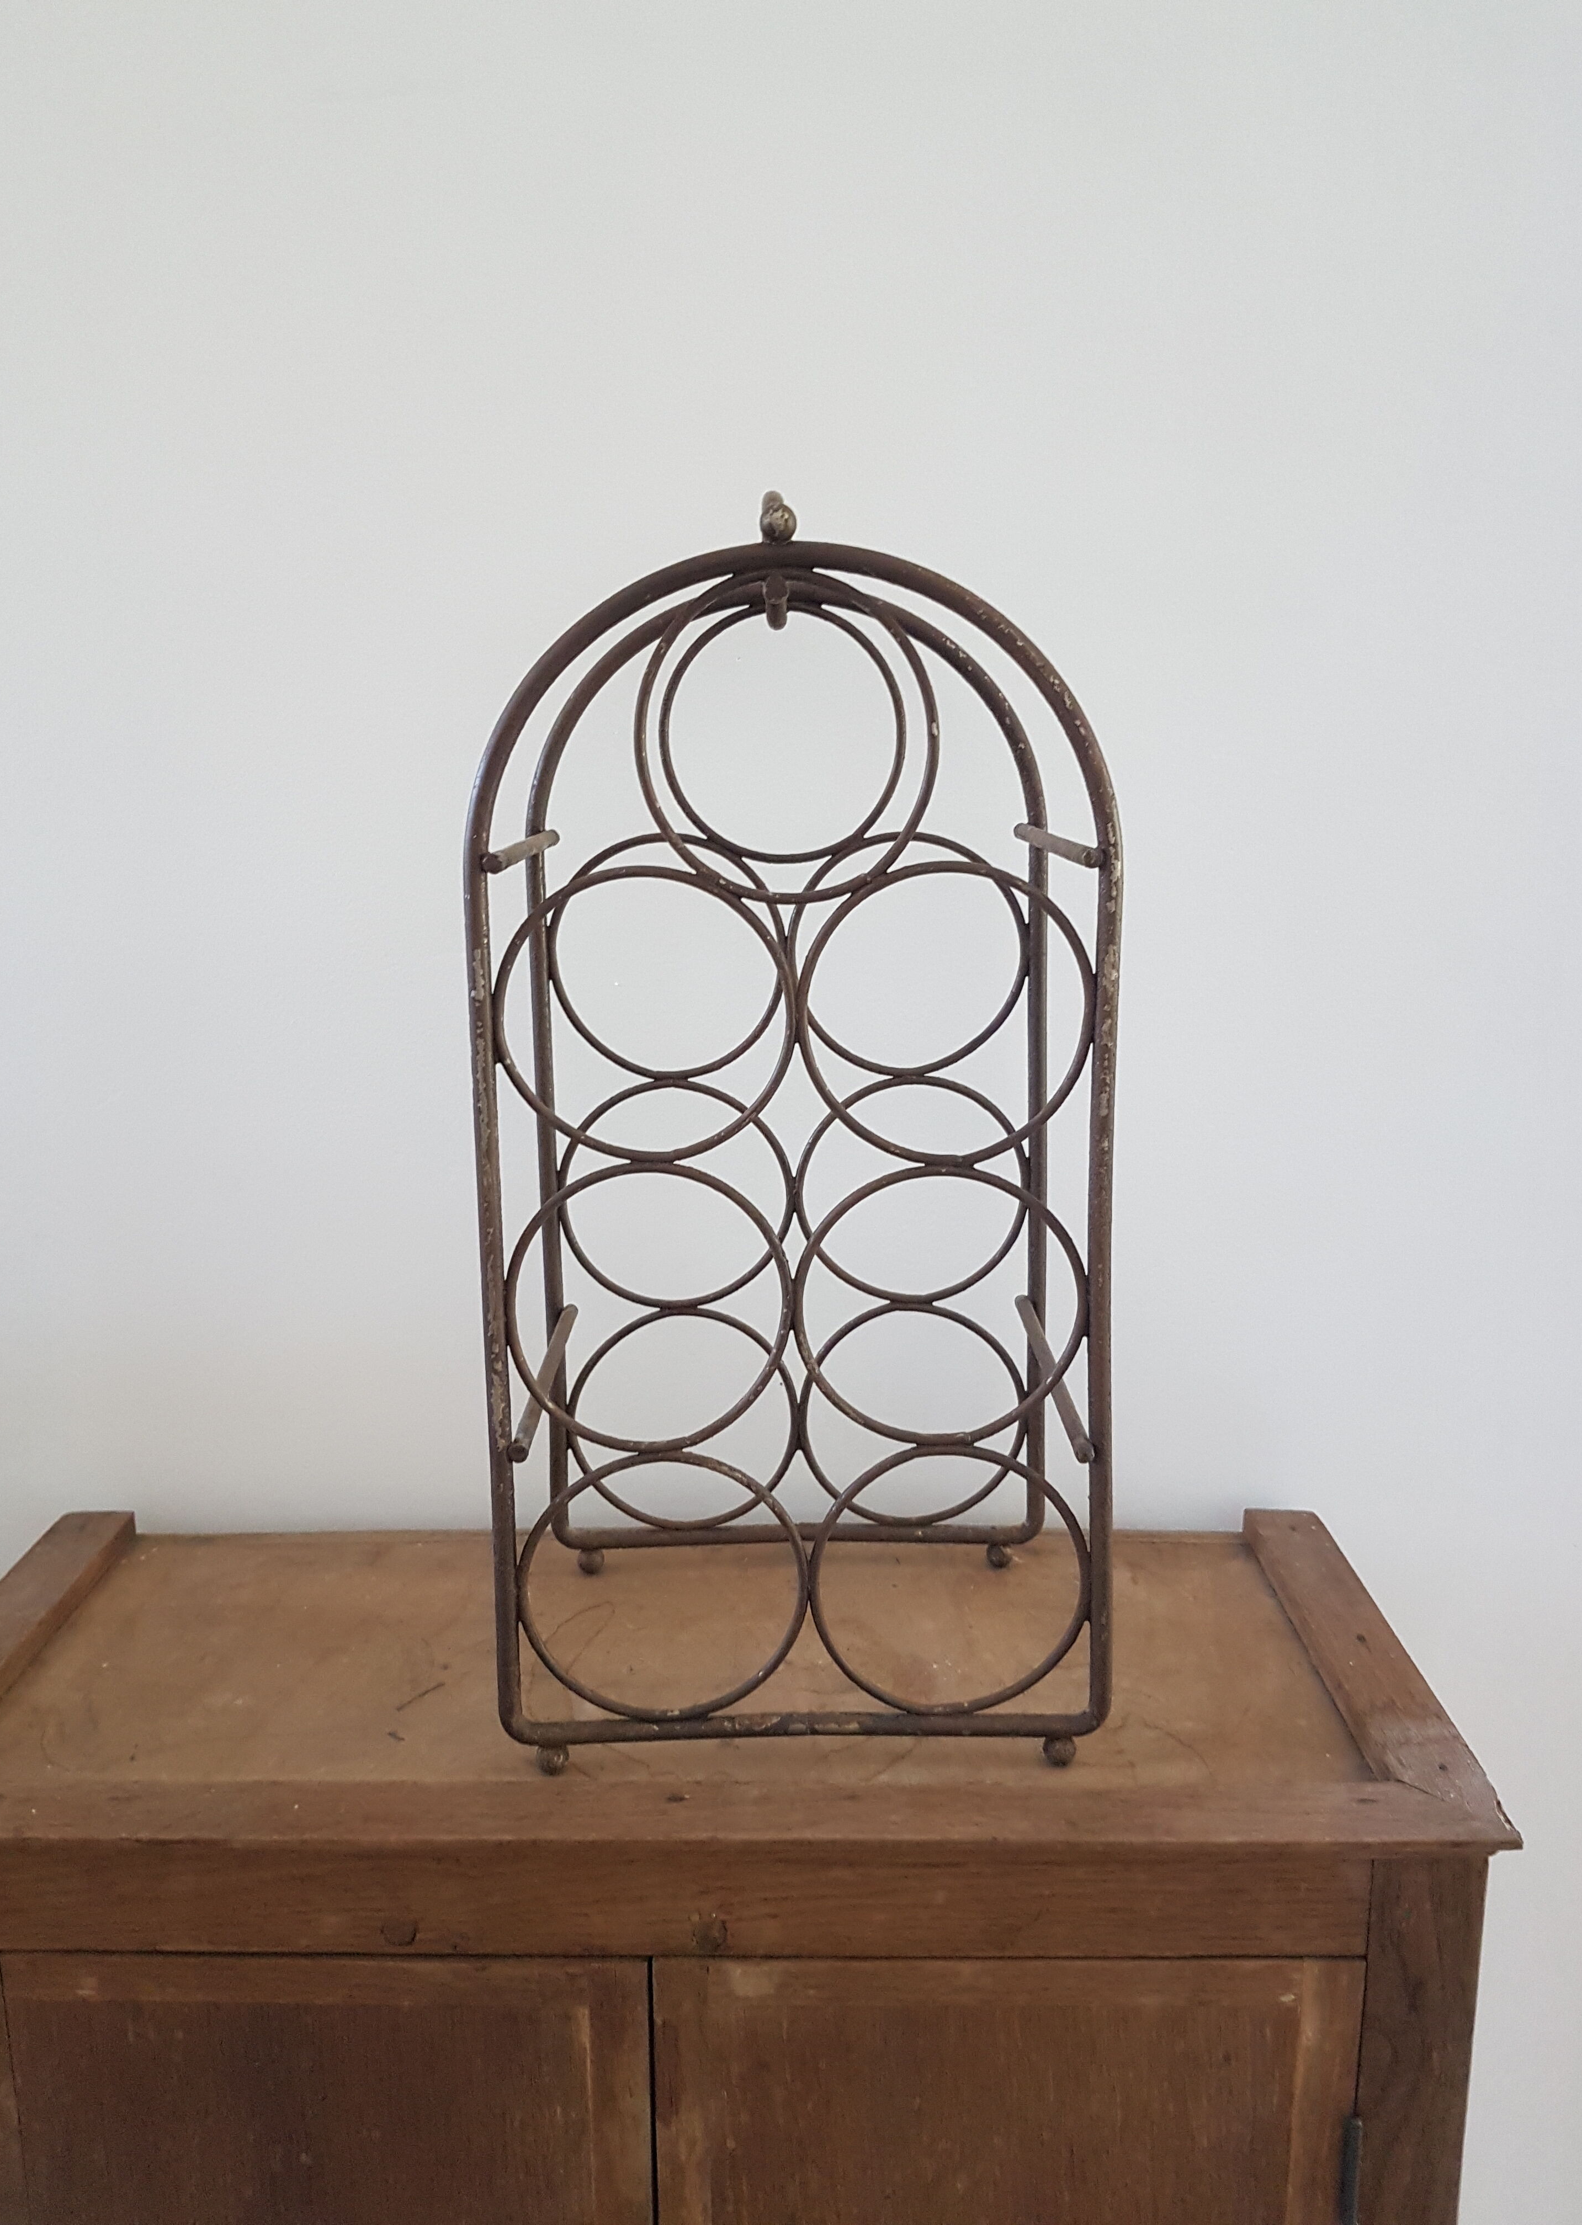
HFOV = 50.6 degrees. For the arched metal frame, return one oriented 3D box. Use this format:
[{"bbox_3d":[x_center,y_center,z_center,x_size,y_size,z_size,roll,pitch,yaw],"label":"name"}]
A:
[{"bbox_3d":[0.002,0.005,0.639,0.223,0.452,0.158,-1,12,-1],"label":"arched metal frame"}]

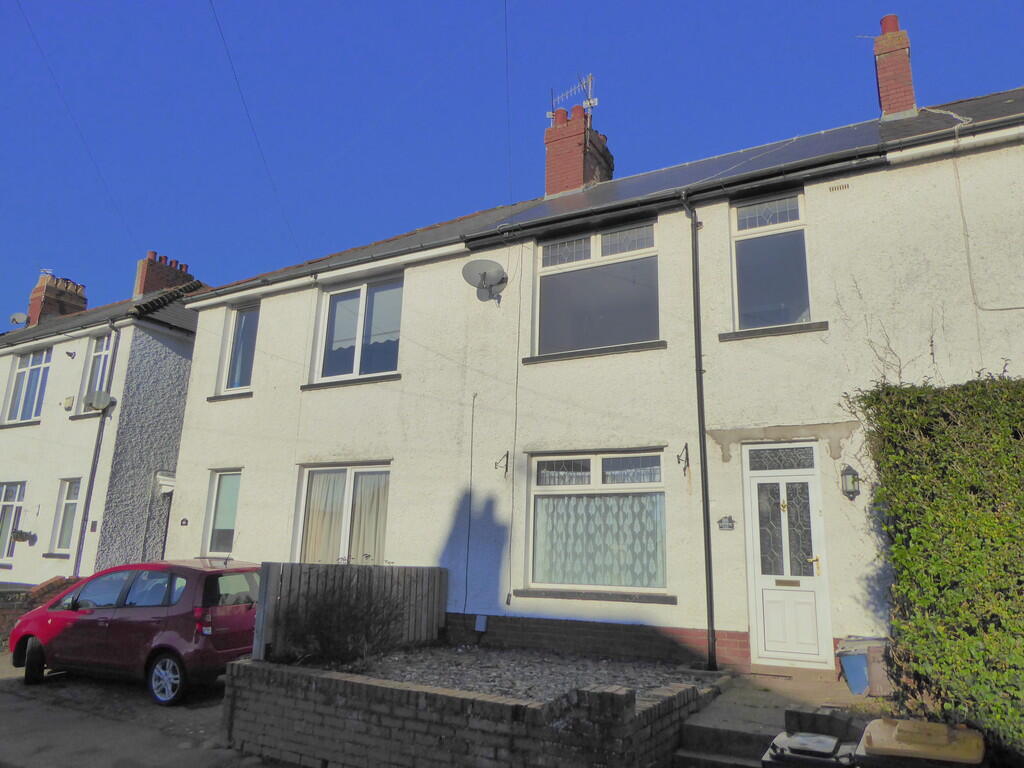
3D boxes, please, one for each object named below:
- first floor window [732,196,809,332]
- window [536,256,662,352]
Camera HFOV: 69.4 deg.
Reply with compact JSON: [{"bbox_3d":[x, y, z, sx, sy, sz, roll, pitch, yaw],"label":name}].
[{"bbox_3d":[3.194,-1.535,9.143,0.880,1.760,0.110,-5,-15,26],"label":"first floor window"},{"bbox_3d":[1.150,-1.038,9.997,1.740,1.190,0.100,-6,-15,27],"label":"window"}]

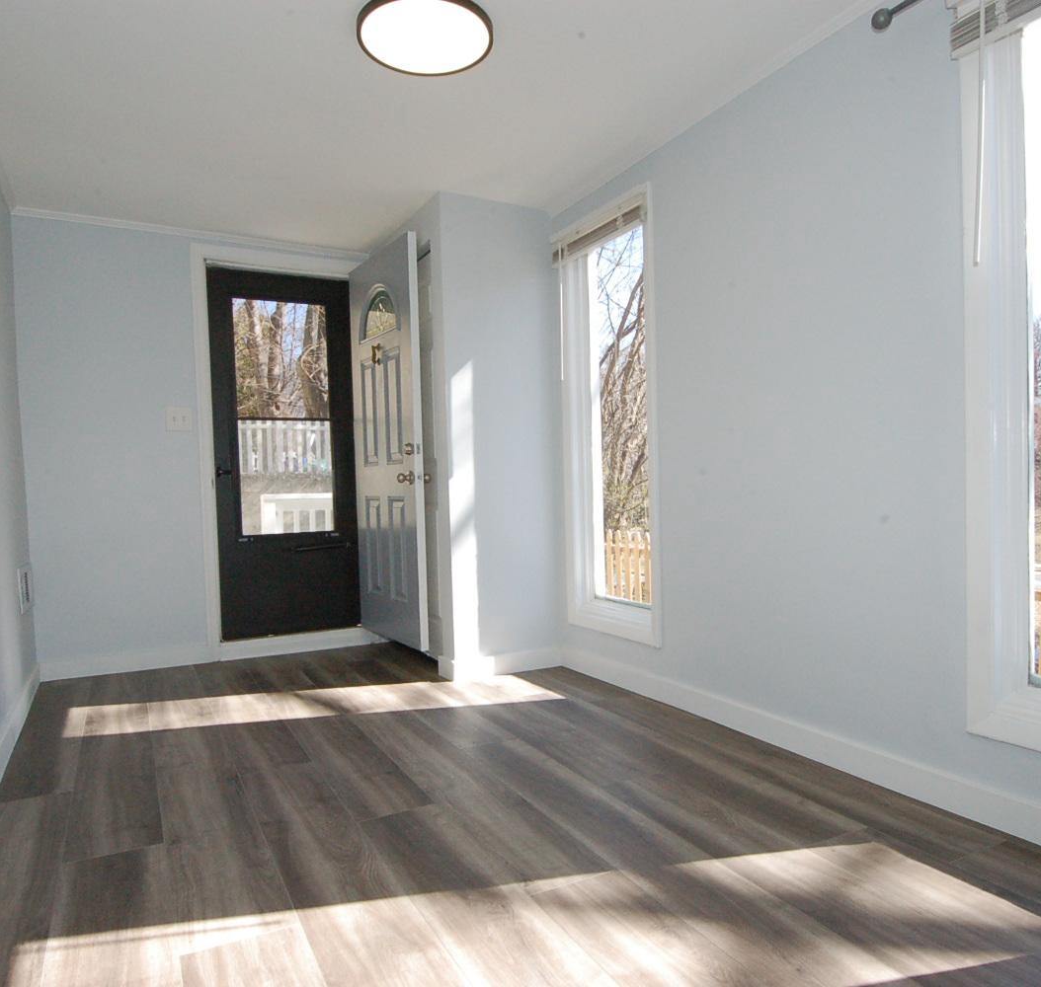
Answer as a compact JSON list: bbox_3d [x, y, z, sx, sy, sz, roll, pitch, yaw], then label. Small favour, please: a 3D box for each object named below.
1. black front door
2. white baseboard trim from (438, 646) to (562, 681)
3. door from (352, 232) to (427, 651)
[{"bbox_3d":[-1.326,-0.218,4.195,0.786,2.036,0.045,-2,1,-28],"label":"black front door"},{"bbox_3d":[-0.087,0.798,3.580,0.589,0.112,0.147,-2,1,-28],"label":"white baseboard trim"},{"bbox_3d":[-0.716,-0.246,3.951,0.045,2.040,0.797,-2,1,-33],"label":"door"}]

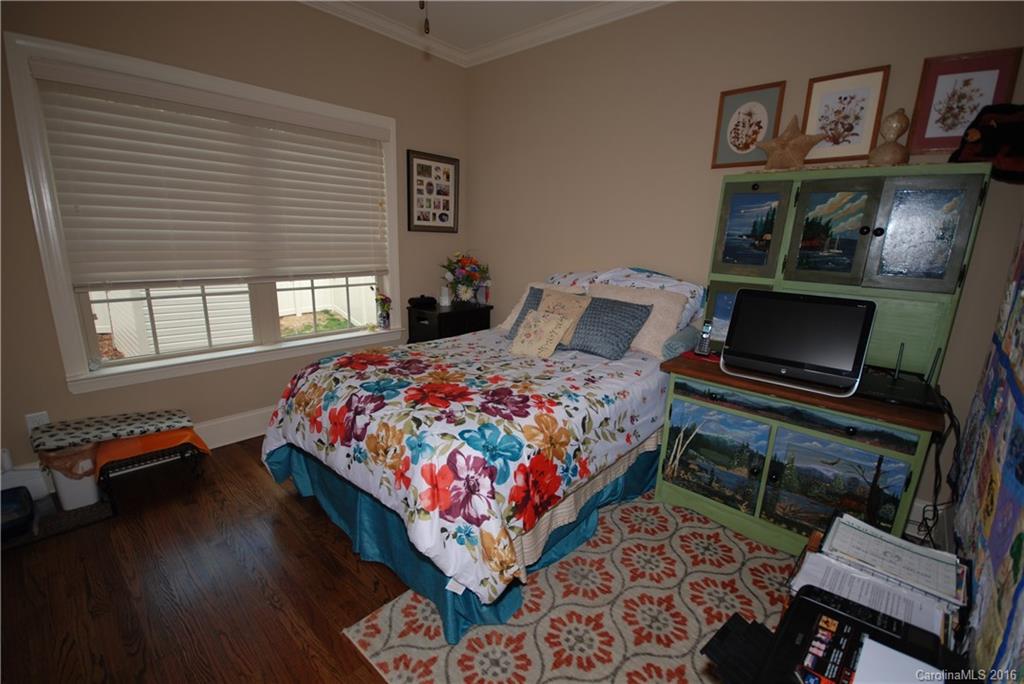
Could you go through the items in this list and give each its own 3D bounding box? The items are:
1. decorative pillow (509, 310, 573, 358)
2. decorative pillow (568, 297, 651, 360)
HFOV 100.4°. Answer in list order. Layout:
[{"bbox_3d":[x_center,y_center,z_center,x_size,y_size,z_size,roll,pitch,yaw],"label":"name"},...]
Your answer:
[{"bbox_3d":[0.171,-0.042,2.553,0.290,0.090,0.300,11,60,34],"label":"decorative pillow"},{"bbox_3d":[0.587,-0.103,2.689,0.435,0.140,0.460,13,56,40],"label":"decorative pillow"}]

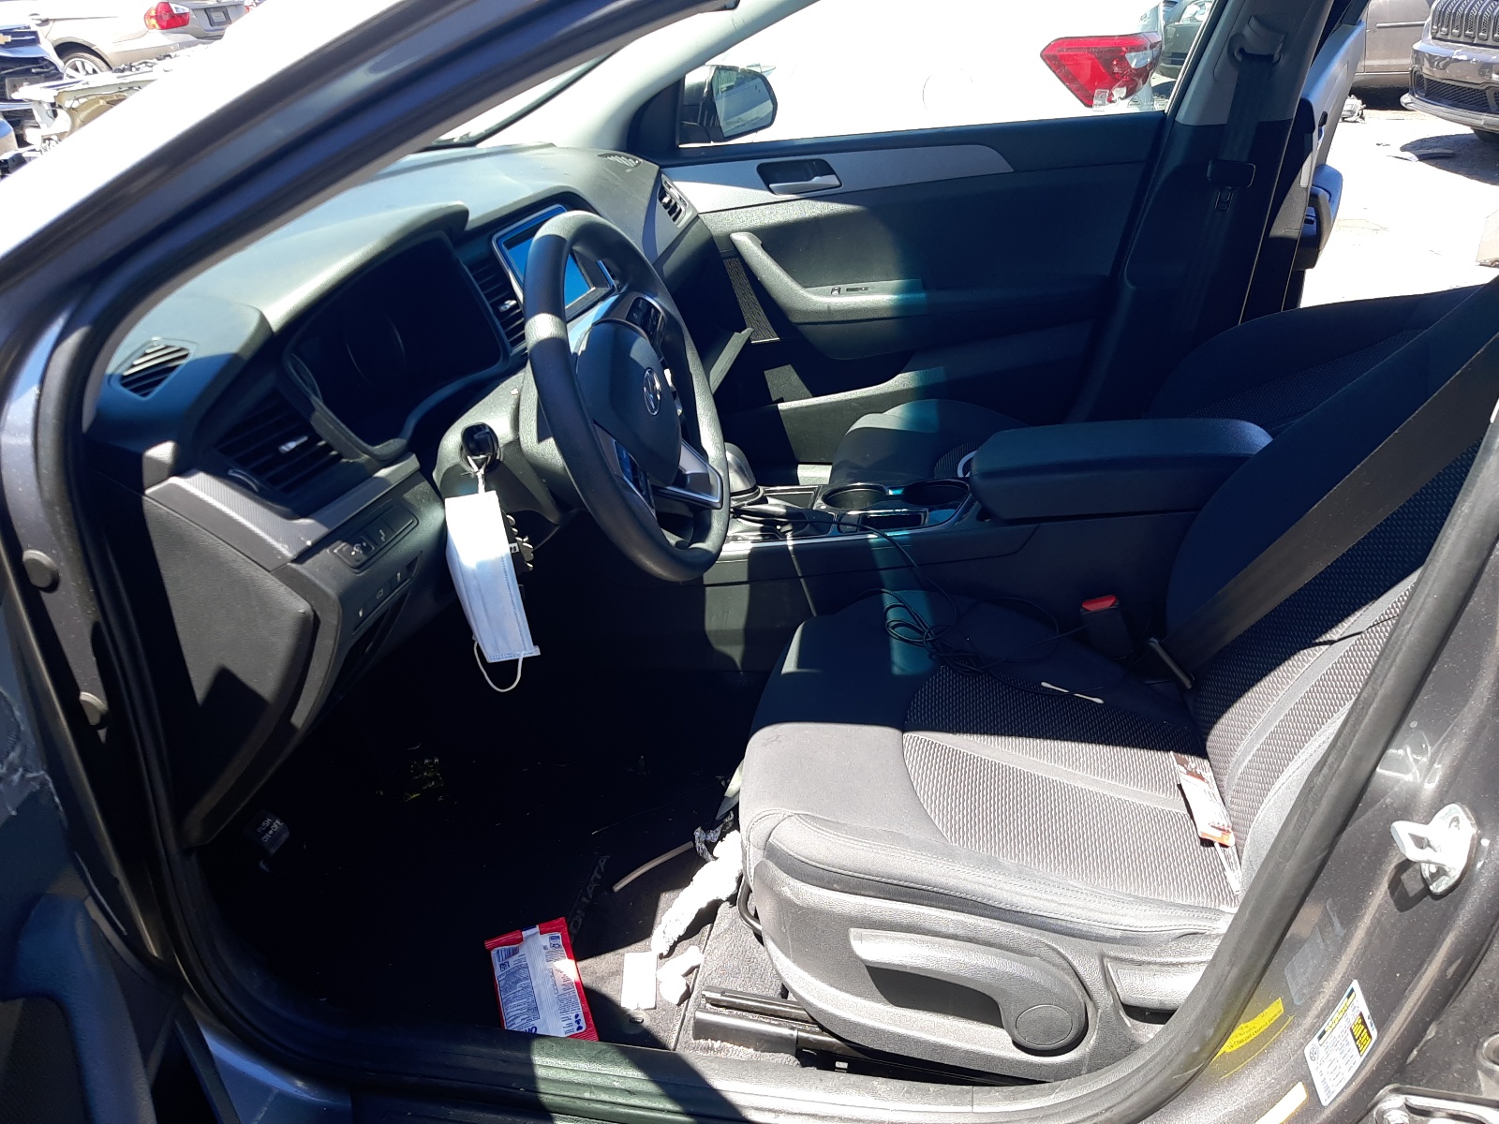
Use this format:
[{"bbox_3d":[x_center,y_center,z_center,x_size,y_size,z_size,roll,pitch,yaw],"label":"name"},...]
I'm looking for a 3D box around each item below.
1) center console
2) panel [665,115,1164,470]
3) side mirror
[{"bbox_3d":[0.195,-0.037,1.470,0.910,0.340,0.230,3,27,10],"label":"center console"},{"bbox_3d":[0.245,-0.471,2.072,0.920,0.670,0.150,3,27,10],"label":"panel"},{"bbox_3d":[-0.052,-0.878,2.159,0.155,0.145,0.235,12,29,25],"label":"side mirror"}]

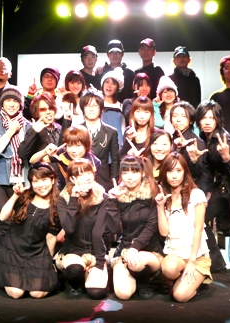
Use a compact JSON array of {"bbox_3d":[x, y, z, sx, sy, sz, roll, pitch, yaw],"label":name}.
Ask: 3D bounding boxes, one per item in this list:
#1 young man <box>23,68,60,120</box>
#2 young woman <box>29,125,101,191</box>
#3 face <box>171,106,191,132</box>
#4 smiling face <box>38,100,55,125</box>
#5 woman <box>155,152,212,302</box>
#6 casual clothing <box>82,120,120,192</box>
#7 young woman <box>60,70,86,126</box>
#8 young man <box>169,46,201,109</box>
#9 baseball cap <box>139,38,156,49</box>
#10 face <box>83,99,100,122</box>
[{"bbox_3d":[-0.702,-0.139,6.089,0.520,1.665,0.360,1,-4,-5],"label":"young man"},{"bbox_3d":[-0.378,0.358,4.550,0.520,1.150,0.550,0,-1,-6],"label":"young woman"},{"bbox_3d":[0.525,-0.341,4.780,0.165,0.210,0.170,0,-4,11],"label":"face"},{"bbox_3d":[-0.545,-0.394,4.750,0.150,0.200,0.140,-12,0,-8],"label":"smiling face"},{"bbox_3d":[0.485,0.481,4.220,0.450,1.010,0.650,0,-1,18],"label":"woman"},{"bbox_3d":[-0.158,-0.009,5.100,0.470,0.720,0.290,1,-4,-1],"label":"casual clothing"},{"bbox_3d":[-0.390,-0.106,5.750,0.440,1.550,0.320,0,-1,-3],"label":"young woman"},{"bbox_3d":[0.745,-0.385,6.386,0.480,1.722,0.320,0,-4,7],"label":"young man"},{"bbox_3d":[0.365,-1.320,6.700,0.185,0.120,0.260,0,-1,9],"label":"baseball cap"},{"bbox_3d":[-0.198,-0.434,5.030,0.160,0.205,0.160,1,-4,-1],"label":"face"}]

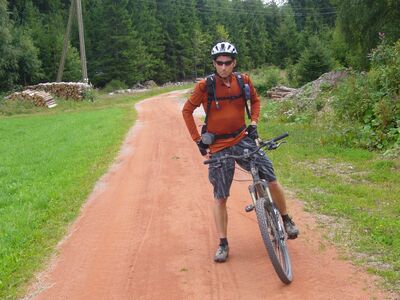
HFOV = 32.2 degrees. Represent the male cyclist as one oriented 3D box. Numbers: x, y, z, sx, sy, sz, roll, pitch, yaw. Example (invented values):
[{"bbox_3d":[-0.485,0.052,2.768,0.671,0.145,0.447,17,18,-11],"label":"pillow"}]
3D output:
[{"bbox_3d":[0.336,-0.005,5.760,0.950,1.780,0.560,0,6,2],"label":"male cyclist"}]

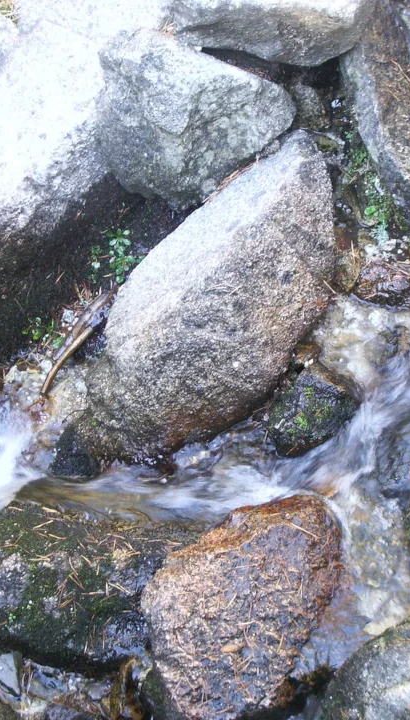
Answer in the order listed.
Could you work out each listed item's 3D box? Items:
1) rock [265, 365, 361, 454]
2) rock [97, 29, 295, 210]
[{"bbox_3d":[0.191,0.087,3.020,0.155,0.135,0.140,-13,43,-15],"label":"rock"},{"bbox_3d":[-0.014,-0.406,2.900,0.340,0.280,0.290,-3,44,-4],"label":"rock"}]

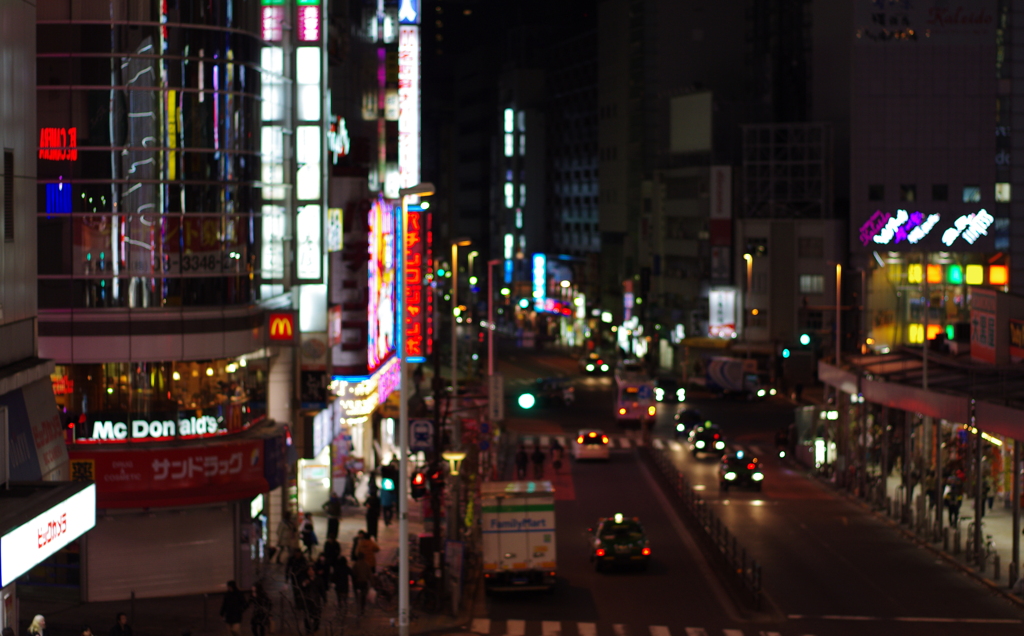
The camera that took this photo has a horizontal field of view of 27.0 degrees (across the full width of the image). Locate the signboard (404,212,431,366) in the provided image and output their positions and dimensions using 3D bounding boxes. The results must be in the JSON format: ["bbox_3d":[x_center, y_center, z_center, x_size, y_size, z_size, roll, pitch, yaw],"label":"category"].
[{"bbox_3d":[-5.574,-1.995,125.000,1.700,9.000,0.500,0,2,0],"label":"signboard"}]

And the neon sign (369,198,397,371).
[{"bbox_3d":[-6.319,-1.710,105.600,0.500,7.800,15.000,0,3,2],"label":"neon sign"}]

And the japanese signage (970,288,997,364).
[{"bbox_3d":[19.474,0.330,88.000,0.250,2.900,5.200,0,2,1],"label":"japanese signage"}]

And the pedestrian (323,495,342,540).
[{"bbox_3d":[-6.277,6.986,74.500,0.540,1.640,0.400,0,2,6],"label":"pedestrian"}]

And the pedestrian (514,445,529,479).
[{"bbox_3d":[0.428,6.511,96.000,0.500,1.600,0.360,0,2,0],"label":"pedestrian"}]

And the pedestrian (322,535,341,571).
[{"bbox_3d":[-5.238,7.115,62.000,0.500,1.680,0.380,0,3,-3],"label":"pedestrian"}]

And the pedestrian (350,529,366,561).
[{"bbox_3d":[-4.727,7.498,66.700,0.520,1.660,0.420,0,2,-18],"label":"pedestrian"}]

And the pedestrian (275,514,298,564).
[{"bbox_3d":[-7.481,7.348,71.000,0.620,1.700,0.500,1,2,37],"label":"pedestrian"}]

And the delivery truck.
[{"bbox_3d":[0.196,6.564,64.300,2.150,2.980,5.300,1,2,-1],"label":"delivery truck"}]

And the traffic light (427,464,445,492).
[{"bbox_3d":[-2.151,4.557,60.300,0.450,0.780,0.450,1,2,18],"label":"traffic light"}]

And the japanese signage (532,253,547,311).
[{"bbox_3d":[2.840,-3.717,220.000,1.450,6.000,0.500,0,2,0],"label":"japanese signage"}]

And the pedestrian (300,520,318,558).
[{"bbox_3d":[-6.793,7.346,71.300,0.450,1.620,0.520,1,2,24],"label":"pedestrian"}]

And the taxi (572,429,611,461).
[{"bbox_3d":[4.072,6.404,109.249,1.700,1.500,4.500,0,2,0],"label":"taxi"}]

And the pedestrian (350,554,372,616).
[{"bbox_3d":[-4.083,7.243,57.800,0.550,1.690,0.420,0,3,-6],"label":"pedestrian"}]

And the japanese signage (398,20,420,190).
[{"bbox_3d":[-6.110,-12.428,127.000,1.320,10.300,0.450,0,2,0],"label":"japanese signage"}]

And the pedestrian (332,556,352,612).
[{"bbox_3d":[-4.893,7.664,61.500,0.540,1.600,0.430,0,2,0],"label":"pedestrian"}]

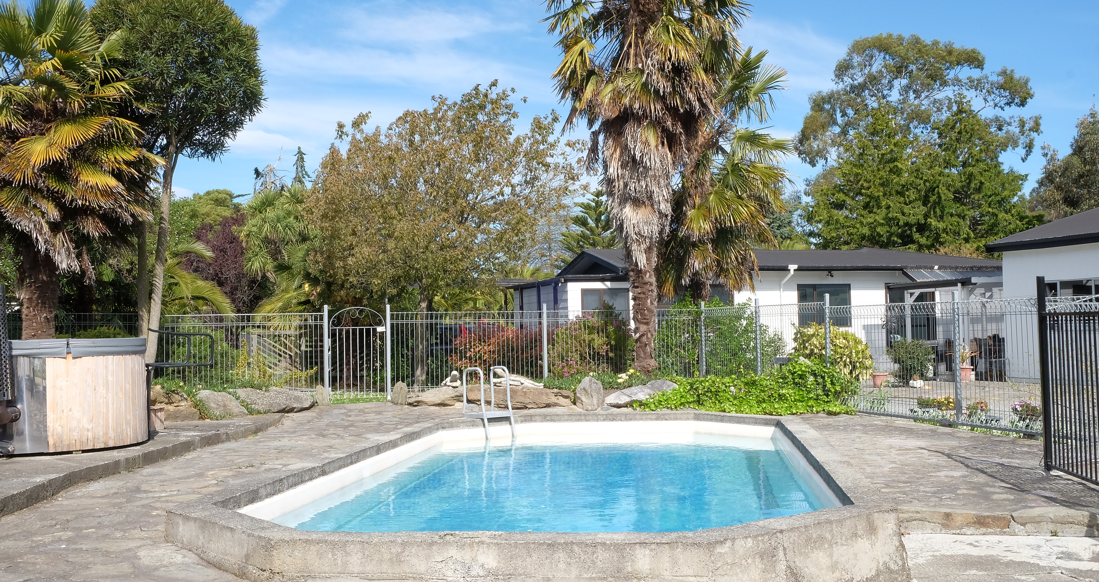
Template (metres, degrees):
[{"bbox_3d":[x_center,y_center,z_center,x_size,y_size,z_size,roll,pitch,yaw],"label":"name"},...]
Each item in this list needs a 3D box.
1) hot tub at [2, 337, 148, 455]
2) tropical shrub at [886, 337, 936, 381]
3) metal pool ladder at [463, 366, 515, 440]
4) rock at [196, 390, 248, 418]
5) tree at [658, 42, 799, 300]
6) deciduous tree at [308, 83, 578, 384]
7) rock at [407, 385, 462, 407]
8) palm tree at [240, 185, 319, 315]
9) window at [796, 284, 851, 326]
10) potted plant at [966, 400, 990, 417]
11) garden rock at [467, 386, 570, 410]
[{"bbox_3d":[-4.878,0.949,10.512,1.980,1.000,1.980,-1,-2,0],"label":"hot tub"},{"bbox_3d":[7.105,1.351,21.600,0.960,0.900,0.920,-1,-2,0],"label":"tropical shrub"},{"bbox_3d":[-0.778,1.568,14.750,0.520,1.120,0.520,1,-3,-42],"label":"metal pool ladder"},{"bbox_3d":[-3.964,1.372,13.263,0.620,0.318,0.450,-1,-2,0],"label":"rock"},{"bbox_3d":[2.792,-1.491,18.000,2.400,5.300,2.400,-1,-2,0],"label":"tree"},{"bbox_3d":[-2.088,-1.119,21.549,5.100,5.988,4.800,-1,-2,0],"label":"deciduous tree"},{"bbox_3d":[-1.646,1.516,15.900,0.840,0.320,0.500,-1,-2,0],"label":"rock"},{"bbox_3d":[-5.761,-0.141,23.519,1.800,4.329,1.800,-1,-2,0],"label":"palm tree"},{"bbox_3d":[6.100,0.324,24.400,1.200,0.970,0.100,-1,-2,3],"label":"window"},{"bbox_3d":[4.946,1.360,12.700,0.290,0.240,0.280,-1,-2,0],"label":"potted plant"},{"bbox_3d":[-0.411,1.394,14.412,1.350,0.287,0.600,-1,-2,0],"label":"garden rock"}]

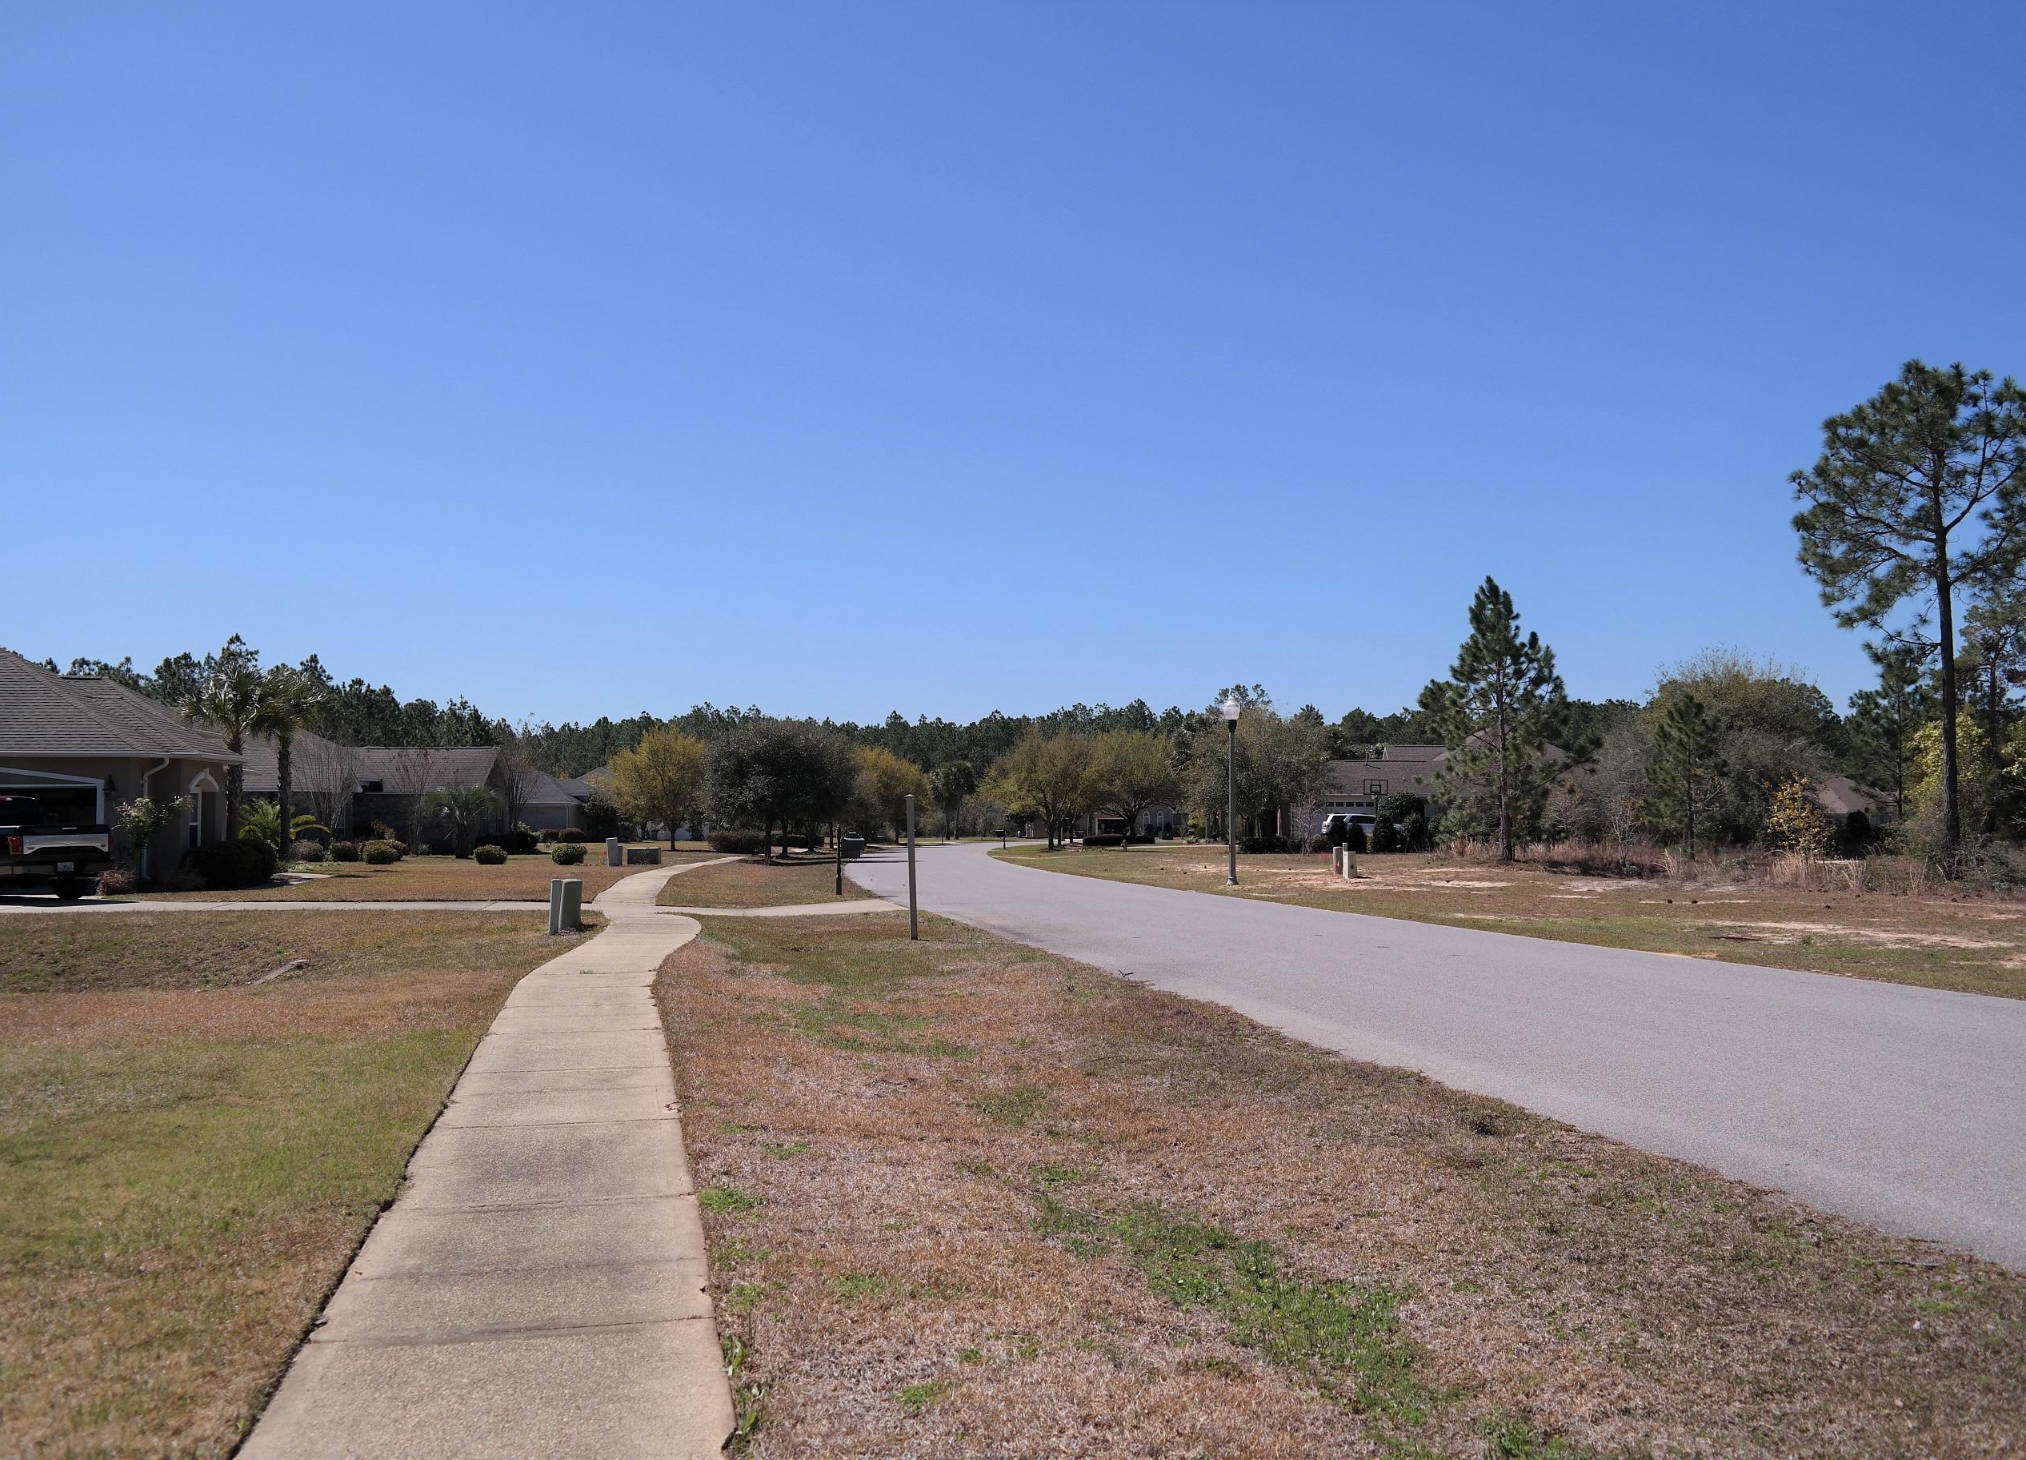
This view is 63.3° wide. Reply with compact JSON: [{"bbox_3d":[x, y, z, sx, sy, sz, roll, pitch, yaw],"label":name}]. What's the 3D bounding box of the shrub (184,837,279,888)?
[{"bbox_3d":[-18.207,3.087,38.230,2.150,1.150,2.150,0,-3,0],"label":"shrub"}]

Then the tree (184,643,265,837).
[{"bbox_3d":[-22.499,0.799,47.170,2.400,6.540,2.400,0,-3,0],"label":"tree"}]

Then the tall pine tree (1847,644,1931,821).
[{"bbox_3d":[38.442,0.625,72.233,4.050,8.970,4.050,0,-3,0],"label":"tall pine tree"}]

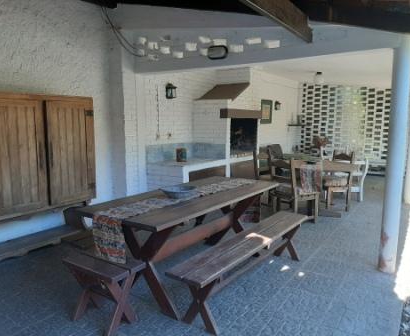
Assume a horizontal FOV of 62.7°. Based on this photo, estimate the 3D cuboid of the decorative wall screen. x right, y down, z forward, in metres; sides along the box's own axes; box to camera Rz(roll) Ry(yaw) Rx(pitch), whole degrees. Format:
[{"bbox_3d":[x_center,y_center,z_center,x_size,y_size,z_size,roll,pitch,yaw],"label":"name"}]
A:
[{"bbox_3d":[3.914,-1.201,9.212,2.750,2.250,0.130,5,10,36],"label":"decorative wall screen"}]

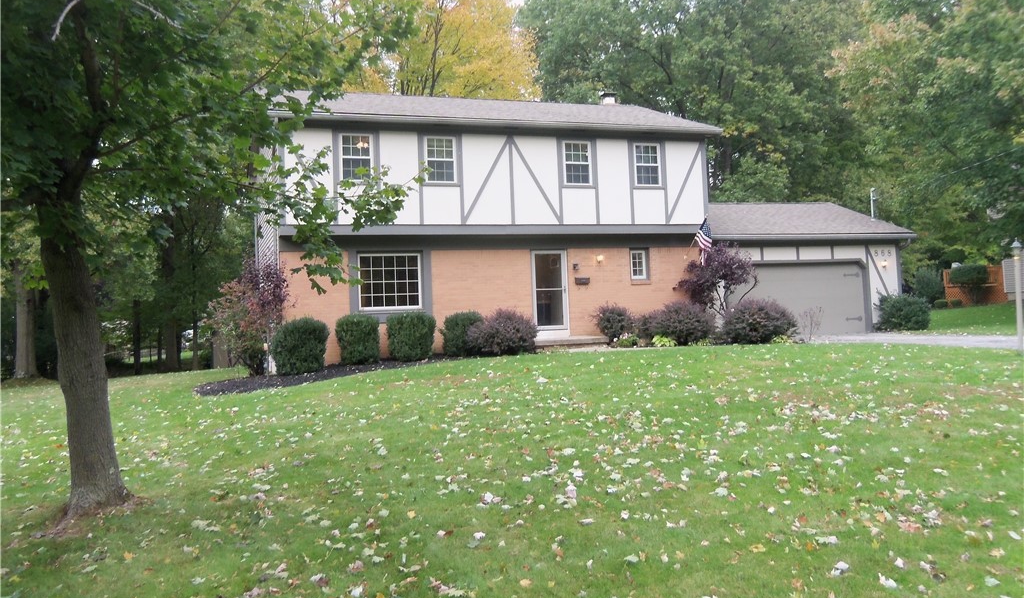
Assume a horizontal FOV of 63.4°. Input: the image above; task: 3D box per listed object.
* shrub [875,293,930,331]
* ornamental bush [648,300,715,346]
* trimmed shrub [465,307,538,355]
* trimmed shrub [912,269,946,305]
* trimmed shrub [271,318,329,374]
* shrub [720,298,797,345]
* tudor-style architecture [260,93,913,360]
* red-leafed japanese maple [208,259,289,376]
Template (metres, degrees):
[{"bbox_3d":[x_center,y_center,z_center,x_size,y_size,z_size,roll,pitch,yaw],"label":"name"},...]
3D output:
[{"bbox_3d":[11.763,0.407,24.951,1.480,1.145,1.449,-2,-1,-20],"label":"shrub"},{"bbox_3d":[4.299,0.596,21.007,1.590,1.167,1.475,-2,-1,-20],"label":"ornamental bush"},{"bbox_3d":[-0.239,0.741,18.874,1.546,1.094,1.434,-2,-1,0],"label":"trimmed shrub"},{"bbox_3d":[21.003,-0.632,41.869,1.490,1.921,1.459,-2,-1,-20],"label":"trimmed shrub"},{"bbox_3d":[-4.579,1.028,17.932,1.219,1.256,1.219,-2,-1,-20],"label":"trimmed shrub"},{"bbox_3d":[6.149,0.561,20.663,1.762,1.197,1.635,-2,-1,-20],"label":"shrub"},{"bbox_3d":[2.391,-2.329,25.253,19.195,7.487,8.844,-2,-1,-20],"label":"tudor-style architecture"},{"bbox_3d":[-5.640,0.396,17.729,1.582,2.483,1.468,-2,-1,-20],"label":"red-leafed japanese maple"}]

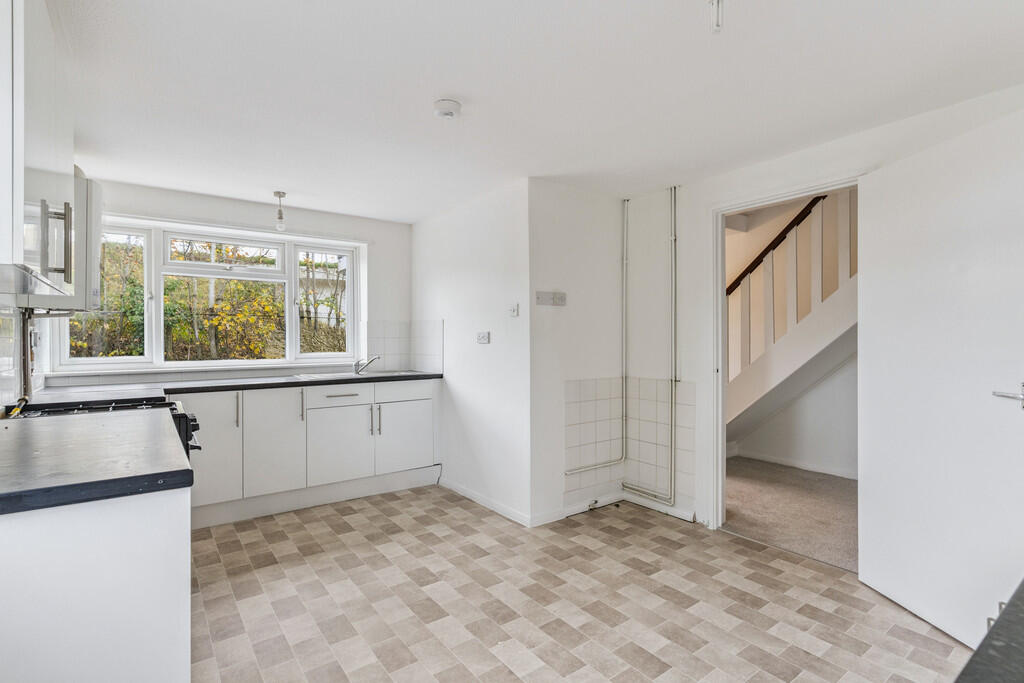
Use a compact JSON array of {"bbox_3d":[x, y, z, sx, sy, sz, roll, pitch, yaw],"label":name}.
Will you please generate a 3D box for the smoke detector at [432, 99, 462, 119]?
[{"bbox_3d":[-0.295,-1.062,2.230,0.125,0.040,0.125,0,0,0],"label":"smoke detector"}]

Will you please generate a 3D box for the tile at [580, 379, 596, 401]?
[{"bbox_3d":[0.534,0.348,3.416,0.150,0.150,0.010,0,0,-36],"label":"tile"}]

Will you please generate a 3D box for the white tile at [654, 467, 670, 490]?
[{"bbox_3d":[1.071,0.949,3.340,0.010,0.150,0.150,0,0,-36],"label":"white tile"}]

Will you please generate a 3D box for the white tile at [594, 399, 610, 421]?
[{"bbox_3d":[0.662,0.498,3.528,0.150,0.150,0.008,0,0,-37],"label":"white tile"}]

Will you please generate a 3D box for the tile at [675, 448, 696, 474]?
[{"bbox_3d":[1.178,0.811,3.269,0.010,0.151,0.151,0,0,-37],"label":"tile"}]

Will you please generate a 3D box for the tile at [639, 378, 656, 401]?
[{"bbox_3d":[0.993,0.351,3.511,0.010,0.151,0.151,0,0,-37],"label":"tile"}]

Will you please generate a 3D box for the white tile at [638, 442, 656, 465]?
[{"bbox_3d":[0.994,0.810,3.514,0.010,0.151,0.151,0,0,-37],"label":"white tile"}]

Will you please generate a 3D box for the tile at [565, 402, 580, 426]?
[{"bbox_3d":[0.418,0.498,3.347,0.150,0.150,0.008,0,0,-37],"label":"tile"}]

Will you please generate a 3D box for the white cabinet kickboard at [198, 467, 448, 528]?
[{"bbox_3d":[-1.373,1.127,3.594,1.842,0.157,0.018,0,0,-36],"label":"white cabinet kickboard"}]

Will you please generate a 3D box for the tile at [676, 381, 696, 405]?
[{"bbox_3d":[1.178,0.352,3.267,0.010,0.151,0.151,0,0,-37],"label":"tile"}]

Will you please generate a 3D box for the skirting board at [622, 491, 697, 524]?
[{"bbox_3d":[1.025,1.157,3.417,0.016,0.067,0.595,0,0,-37],"label":"skirting board"}]

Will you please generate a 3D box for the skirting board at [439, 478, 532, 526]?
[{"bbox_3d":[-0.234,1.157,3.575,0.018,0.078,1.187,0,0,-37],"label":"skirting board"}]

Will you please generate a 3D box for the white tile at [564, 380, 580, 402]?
[{"bbox_3d":[0.418,0.346,3.347,0.150,0.150,0.008,0,0,-37],"label":"white tile"}]

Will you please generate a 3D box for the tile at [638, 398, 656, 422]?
[{"bbox_3d":[0.994,0.504,3.512,0.010,0.151,0.151,0,0,-37],"label":"tile"}]

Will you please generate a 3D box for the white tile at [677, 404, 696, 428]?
[{"bbox_3d":[1.157,0.495,3.216,0.010,0.150,0.150,0,0,-36],"label":"white tile"}]

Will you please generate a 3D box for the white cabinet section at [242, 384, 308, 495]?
[{"bbox_3d":[-1.750,0.677,3.482,0.390,0.710,0.500,0,0,-37],"label":"white cabinet section"}]

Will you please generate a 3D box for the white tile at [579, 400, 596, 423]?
[{"bbox_3d":[0.540,0.498,3.438,0.150,0.150,0.008,0,0,-37],"label":"white tile"}]

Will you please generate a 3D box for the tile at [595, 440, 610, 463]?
[{"bbox_3d":[0.662,0.802,3.529,0.150,0.150,0.008,0,0,-37],"label":"tile"}]

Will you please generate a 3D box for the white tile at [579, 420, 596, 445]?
[{"bbox_3d":[0.540,0.650,3.438,0.150,0.150,0.008,0,0,-37],"label":"white tile"}]

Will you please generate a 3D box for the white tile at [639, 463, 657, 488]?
[{"bbox_3d":[0.982,0.949,3.464,0.010,0.150,0.150,0,0,-36],"label":"white tile"}]

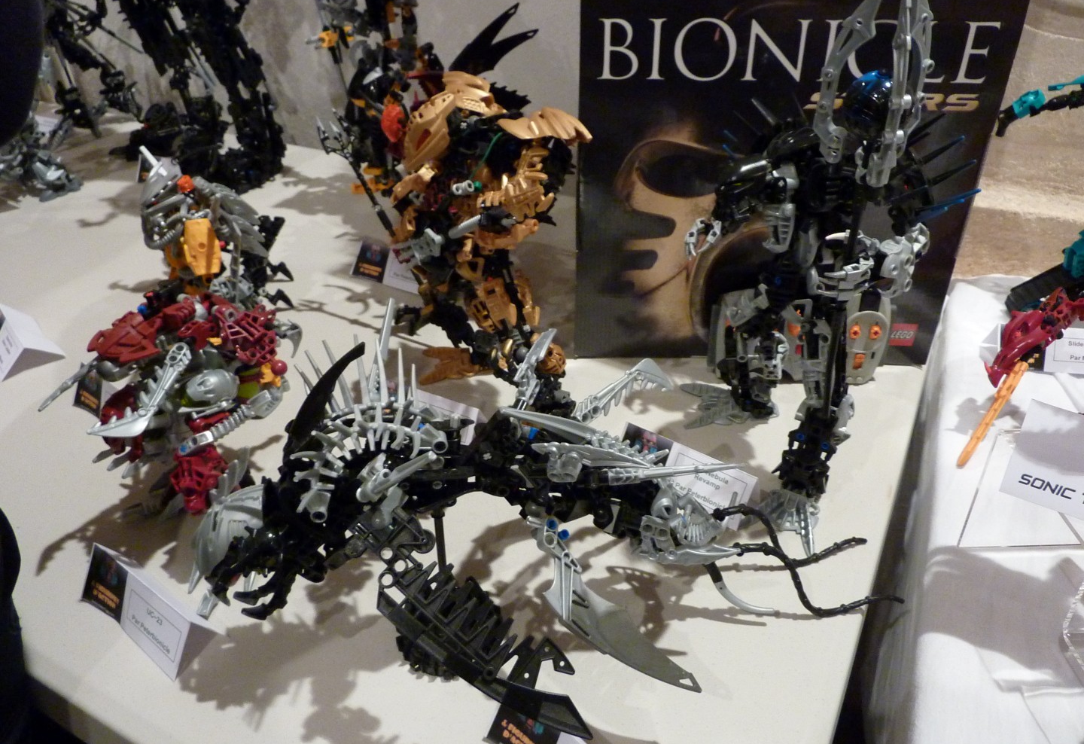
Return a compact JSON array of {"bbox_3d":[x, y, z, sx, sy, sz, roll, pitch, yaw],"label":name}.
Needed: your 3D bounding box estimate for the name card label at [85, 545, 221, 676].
[{"bbox_3d":[-0.200,0.115,0.395,0.086,0.028,0.030,20,36,31],"label":"name card label"}]

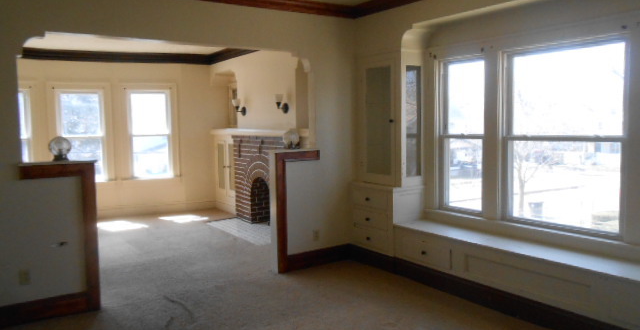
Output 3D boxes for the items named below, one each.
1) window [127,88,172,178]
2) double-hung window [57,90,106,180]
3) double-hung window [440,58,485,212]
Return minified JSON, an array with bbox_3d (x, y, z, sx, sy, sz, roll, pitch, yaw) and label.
[{"bbox_3d":[-2.696,-0.491,7.749,0.651,1.397,0.100,-4,6,-34],"label":"window"},{"bbox_3d":[-3.548,-0.428,7.178,0.651,1.384,0.100,-4,6,-34],"label":"double-hung window"},{"bbox_3d":[1.215,-0.244,4.126,0.100,1.326,0.471,-4,6,-34],"label":"double-hung window"}]

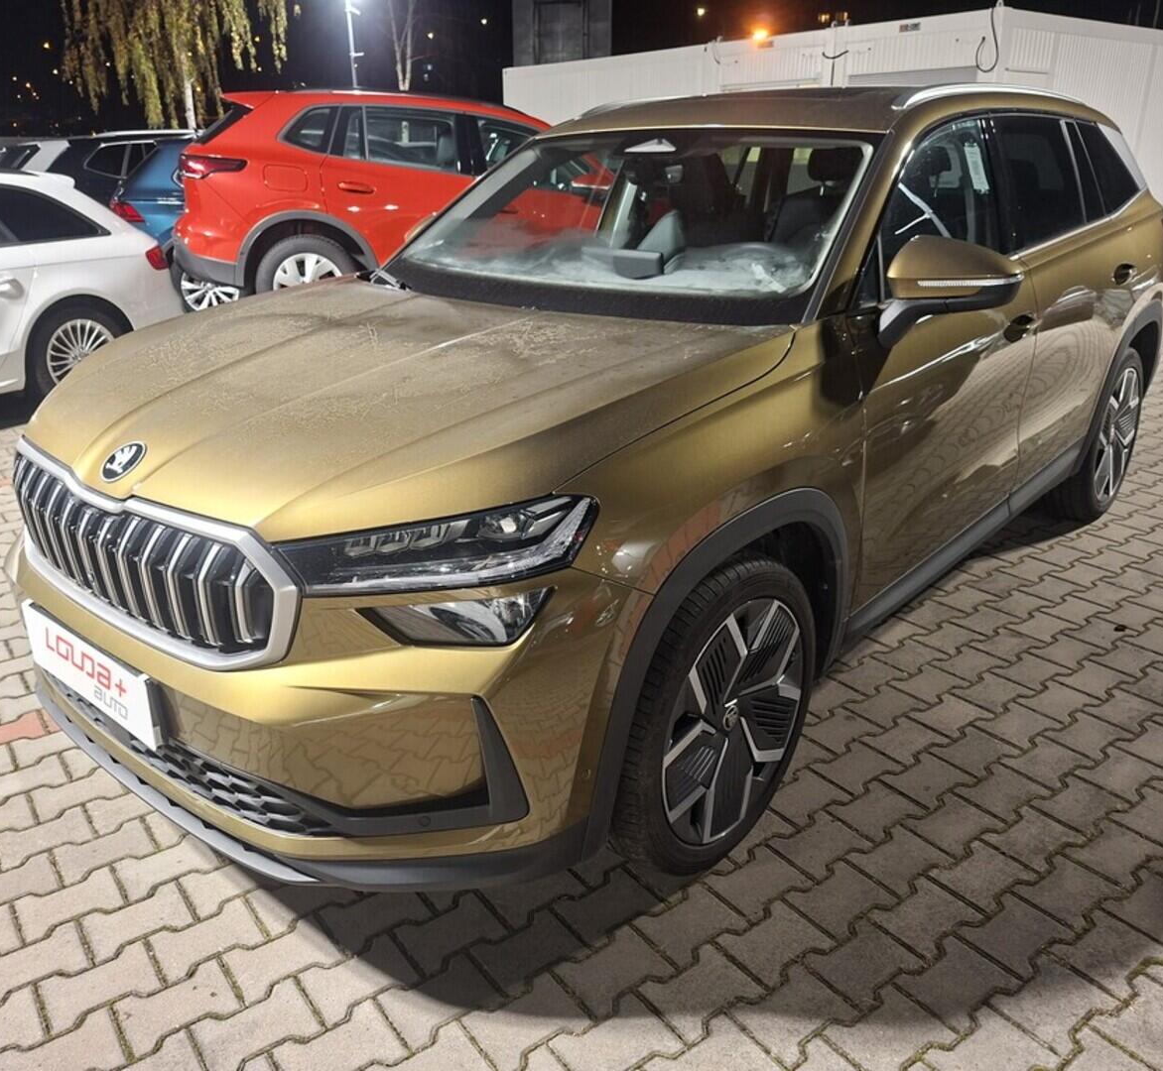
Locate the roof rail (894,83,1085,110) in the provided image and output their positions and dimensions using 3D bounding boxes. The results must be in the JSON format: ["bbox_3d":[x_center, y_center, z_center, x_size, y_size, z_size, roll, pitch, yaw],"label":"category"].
[{"bbox_3d":[1.425,-1.420,3.100,0.070,0.085,1.820,17,28,38],"label":"roof rail"}]

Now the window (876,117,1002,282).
[{"bbox_3d":[0.889,-0.852,2.340,0.070,0.385,0.970,-12,8,46],"label":"window"}]

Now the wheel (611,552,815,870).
[{"bbox_3d":[0.253,0.365,2.081,0.235,0.705,0.700,17,28,38],"label":"wheel"}]

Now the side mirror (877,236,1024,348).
[{"bbox_3d":[0.812,-0.545,2.119,0.240,0.220,0.220,16,28,40],"label":"side mirror"}]

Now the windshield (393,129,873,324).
[{"bbox_3d":[0.075,-0.859,2.672,1.460,0.120,0.820,16,61,40],"label":"windshield"}]

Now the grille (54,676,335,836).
[{"bbox_3d":[-0.880,0.421,1.996,1.080,0.130,0.130,16,28,40],"label":"grille"}]

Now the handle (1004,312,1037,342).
[{"bbox_3d":[1.229,-0.582,2.656,0.060,0.060,0.235,17,28,38],"label":"handle"}]

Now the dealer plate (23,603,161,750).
[{"bbox_3d":[-0.953,0.258,1.833,0.525,0.132,0.028,17,25,38],"label":"dealer plate"}]

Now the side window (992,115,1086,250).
[{"bbox_3d":[1.402,-1.086,2.917,0.060,0.400,0.680,-9,10,46],"label":"side window"}]

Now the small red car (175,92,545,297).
[{"bbox_3d":[-0.821,-2.577,7.680,4.540,1.660,1.880,-3,20,-12],"label":"small red car"}]

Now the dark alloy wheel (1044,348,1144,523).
[{"bbox_3d":[2.125,-0.441,3.987,0.235,0.705,0.700,17,28,38],"label":"dark alloy wheel"}]

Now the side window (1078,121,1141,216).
[{"bbox_3d":[1.958,-1.348,3.503,0.060,0.330,0.620,-10,10,43],"label":"side window"}]

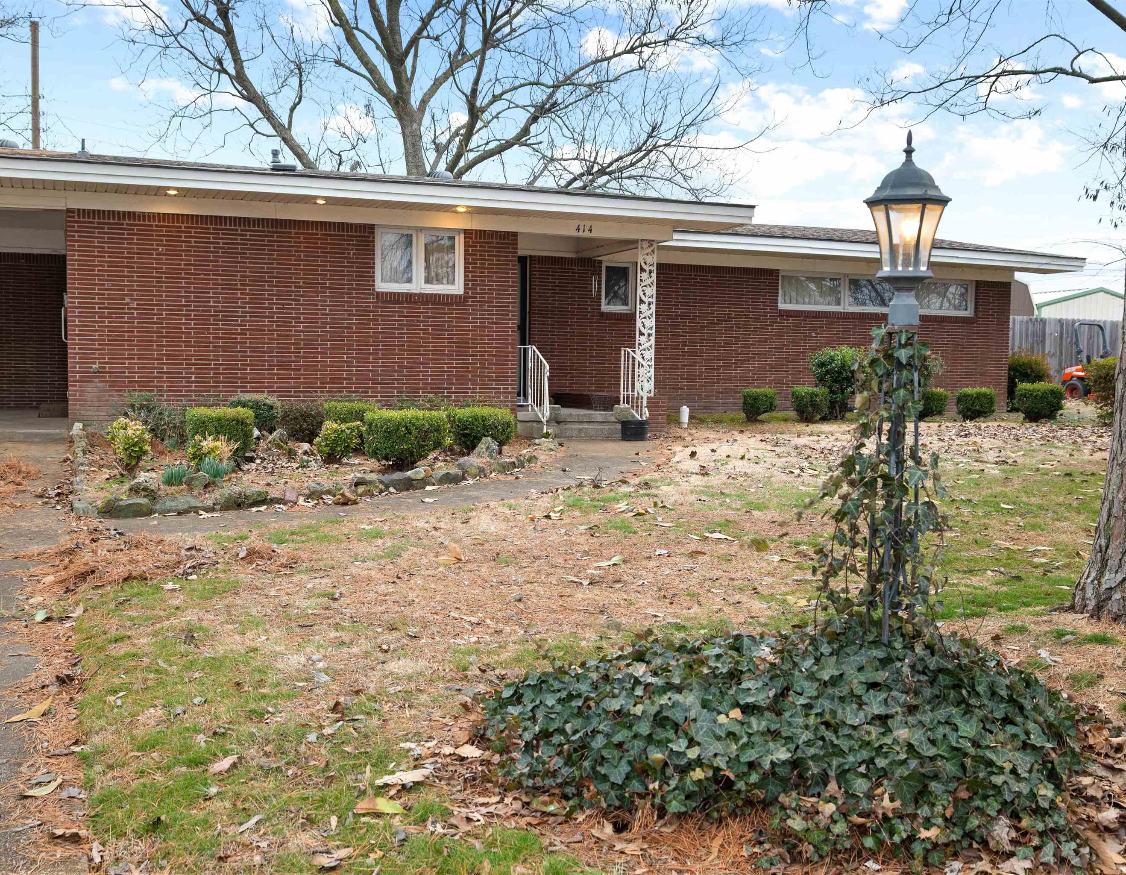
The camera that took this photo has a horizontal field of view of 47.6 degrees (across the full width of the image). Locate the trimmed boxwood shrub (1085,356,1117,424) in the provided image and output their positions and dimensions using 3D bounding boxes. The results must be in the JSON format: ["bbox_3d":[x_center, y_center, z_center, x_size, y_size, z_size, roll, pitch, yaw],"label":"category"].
[{"bbox_3d":[8.177,-0.703,19.000,0.820,1.040,0.820,0,4,-21],"label":"trimmed boxwood shrub"}]

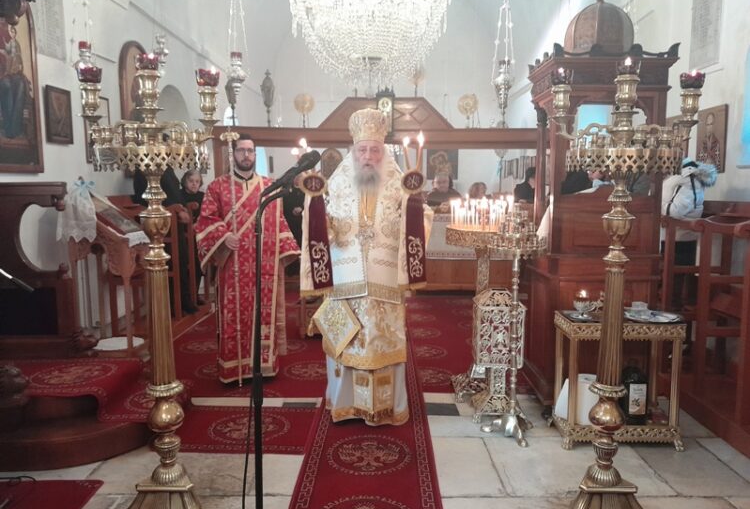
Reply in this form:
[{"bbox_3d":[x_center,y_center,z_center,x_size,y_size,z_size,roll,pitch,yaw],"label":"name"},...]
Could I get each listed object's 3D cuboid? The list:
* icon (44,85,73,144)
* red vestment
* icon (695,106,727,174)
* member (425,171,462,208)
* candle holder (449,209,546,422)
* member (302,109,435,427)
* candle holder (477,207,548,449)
[{"bbox_3d":[-2.401,-1.049,4.465,0.035,0.410,0.350,0,7,1],"label":"icon"},{"bbox_3d":[-0.904,0.148,4.203,0.690,1.470,0.440,-1,7,-6],"label":"red vestment"},{"bbox_3d":[2.487,-0.844,4.336,0.035,0.490,0.375,0,7,1],"label":"icon"},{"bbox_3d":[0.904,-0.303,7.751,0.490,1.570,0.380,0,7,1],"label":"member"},{"bbox_3d":[0.712,0.326,3.699,0.500,1.250,0.480,0,7,1],"label":"candle holder"},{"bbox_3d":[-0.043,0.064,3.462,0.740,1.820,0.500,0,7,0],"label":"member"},{"bbox_3d":[0.783,0.367,3.249,0.320,1.280,0.320,0,7,1],"label":"candle holder"}]

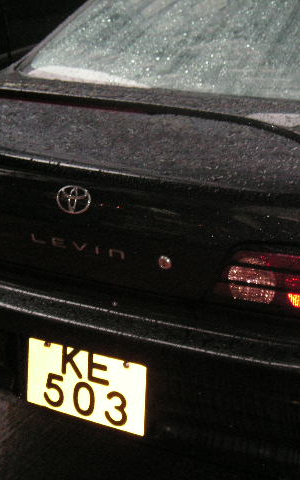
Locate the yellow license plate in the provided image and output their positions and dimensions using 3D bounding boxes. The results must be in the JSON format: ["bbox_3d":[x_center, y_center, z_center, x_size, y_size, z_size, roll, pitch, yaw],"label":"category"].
[{"bbox_3d":[-0.150,0.333,2.485,0.332,0.172,0.012,10,14,31],"label":"yellow license plate"}]

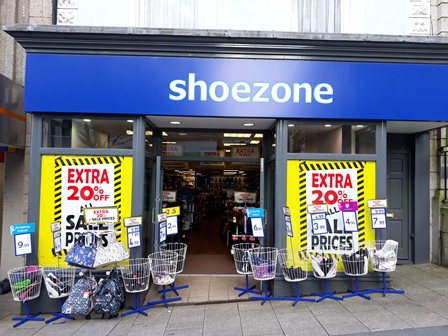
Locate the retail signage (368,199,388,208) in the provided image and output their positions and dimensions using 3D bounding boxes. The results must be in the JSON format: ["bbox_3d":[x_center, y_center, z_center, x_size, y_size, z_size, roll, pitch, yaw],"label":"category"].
[{"bbox_3d":[2.237,0.515,5.059,0.270,0.118,0.015,-3,-2,-2],"label":"retail signage"}]

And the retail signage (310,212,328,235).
[{"bbox_3d":[1.359,0.791,4.981,0.218,0.300,0.015,-6,-2,-2],"label":"retail signage"}]

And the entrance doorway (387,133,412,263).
[{"bbox_3d":[2.967,0.525,6.321,0.950,2.346,0.140,1,-2,-2],"label":"entrance doorway"}]

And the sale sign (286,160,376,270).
[{"bbox_3d":[1.589,0.702,5.154,1.316,1.597,0.020,1,-2,-2],"label":"sale sign"}]

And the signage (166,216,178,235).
[{"bbox_3d":[-0.810,0.909,5.504,0.215,0.284,0.020,2,-2,-29],"label":"signage"}]

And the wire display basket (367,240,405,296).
[{"bbox_3d":[2.252,1.442,4.966,0.440,0.665,0.440,-2,-2,-2],"label":"wire display basket"}]

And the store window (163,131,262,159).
[{"bbox_3d":[-0.200,-0.404,6.094,1.752,0.438,0.060,1,-2,-1],"label":"store window"}]

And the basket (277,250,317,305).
[{"bbox_3d":[1.025,1.541,4.979,0.470,0.670,0.470,1,-2,-1],"label":"basket"}]

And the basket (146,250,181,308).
[{"bbox_3d":[-0.848,1.531,4.880,0.440,0.665,0.440,-2,-2,-2],"label":"basket"}]

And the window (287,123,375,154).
[{"bbox_3d":[1.614,-0.439,5.260,1.319,0.440,0.060,1,-2,-1],"label":"window"}]

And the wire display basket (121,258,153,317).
[{"bbox_3d":[-1.184,1.639,4.850,0.450,0.670,0.450,1,-2,-1],"label":"wire display basket"}]

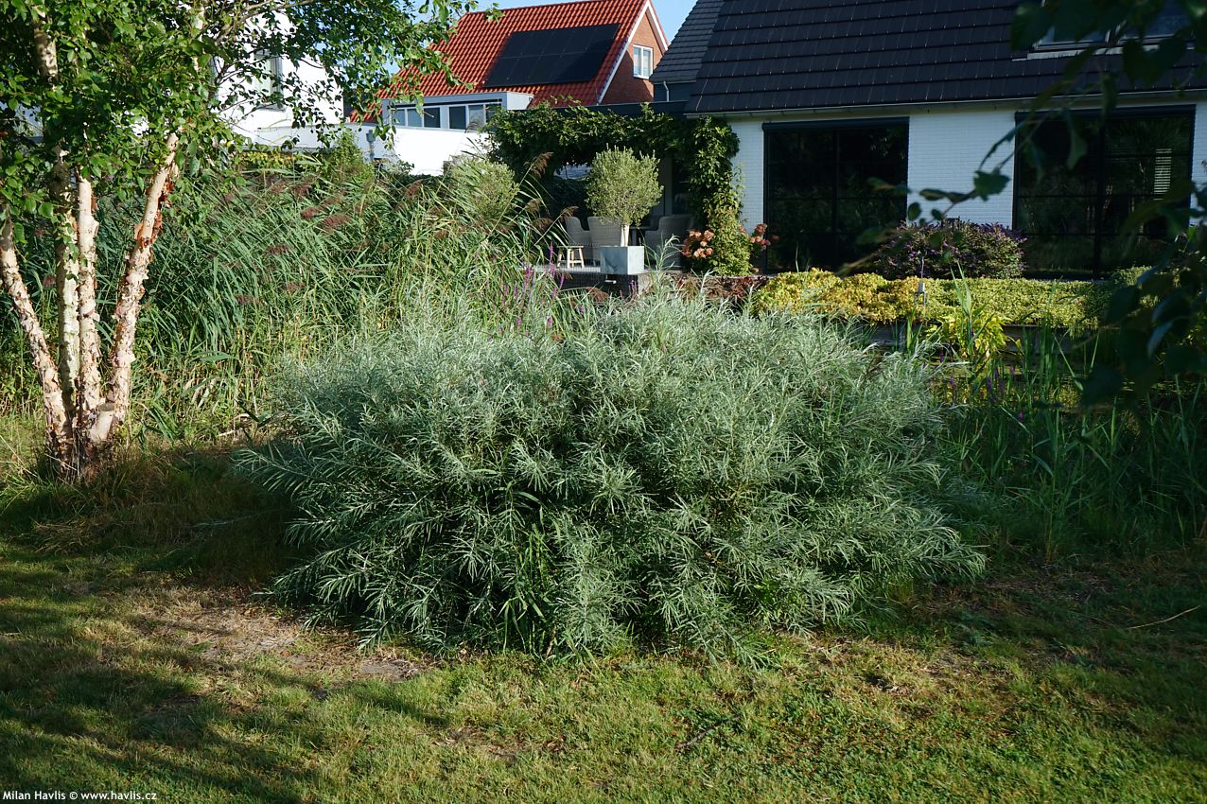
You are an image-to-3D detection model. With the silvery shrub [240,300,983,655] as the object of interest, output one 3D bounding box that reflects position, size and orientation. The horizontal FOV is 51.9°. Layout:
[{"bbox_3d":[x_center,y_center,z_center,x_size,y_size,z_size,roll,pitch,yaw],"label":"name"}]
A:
[{"bbox_3d":[0.034,0.098,5.739,3.350,1.150,2.600,-1,9,0],"label":"silvery shrub"}]

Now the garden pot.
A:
[{"bbox_3d":[0.332,-2.541,22.100,0.580,0.490,0.580,4,11,28],"label":"garden pot"}]

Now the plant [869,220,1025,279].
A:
[{"bbox_3d":[5.082,-2.226,18.300,2.300,0.950,1.200,4,11,28],"label":"plant"}]

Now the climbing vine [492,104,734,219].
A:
[{"bbox_3d":[0.094,-4.273,22.300,4.850,2.050,0.800,4,11,28],"label":"climbing vine"}]

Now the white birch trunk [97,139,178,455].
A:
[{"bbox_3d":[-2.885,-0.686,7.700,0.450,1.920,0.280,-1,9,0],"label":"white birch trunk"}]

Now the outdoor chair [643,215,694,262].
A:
[{"bbox_3d":[1.203,-3.045,23.300,0.640,0.930,0.620,5,11,32],"label":"outdoor chair"}]

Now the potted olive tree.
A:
[{"bbox_3d":[0.382,-3.392,22.100,1.380,2.200,1.380,4,11,28],"label":"potted olive tree"}]

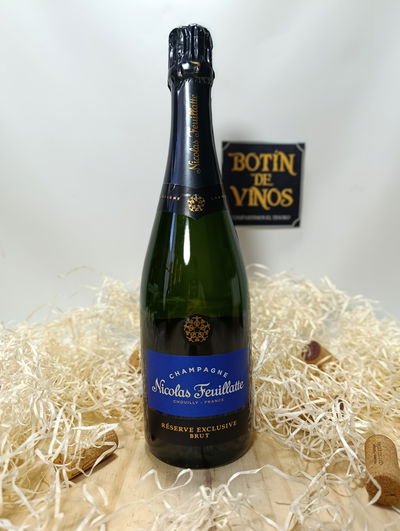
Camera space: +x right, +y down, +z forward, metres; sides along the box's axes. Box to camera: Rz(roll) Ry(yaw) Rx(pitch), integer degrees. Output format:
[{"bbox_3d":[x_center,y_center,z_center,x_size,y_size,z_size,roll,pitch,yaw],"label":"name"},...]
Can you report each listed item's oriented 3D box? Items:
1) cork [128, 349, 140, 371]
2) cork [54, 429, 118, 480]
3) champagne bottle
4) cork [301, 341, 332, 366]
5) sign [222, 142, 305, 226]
[{"bbox_3d":[-0.056,0.104,0.402,0.023,0.023,0.040,0,-6,30],"label":"cork"},{"bbox_3d":[-0.081,0.132,0.253,0.023,0.023,0.040,1,2,33],"label":"cork"},{"bbox_3d":[-0.004,-0.021,0.281,0.087,0.325,0.087,-1,2,-2],"label":"champagne bottle"},{"bbox_3d":[0.132,0.101,0.389,0.023,0.023,0.040,2,-27,49],"label":"cork"},{"bbox_3d":[0.097,-0.124,0.550,0.126,0.131,0.006,-1,9,0],"label":"sign"}]

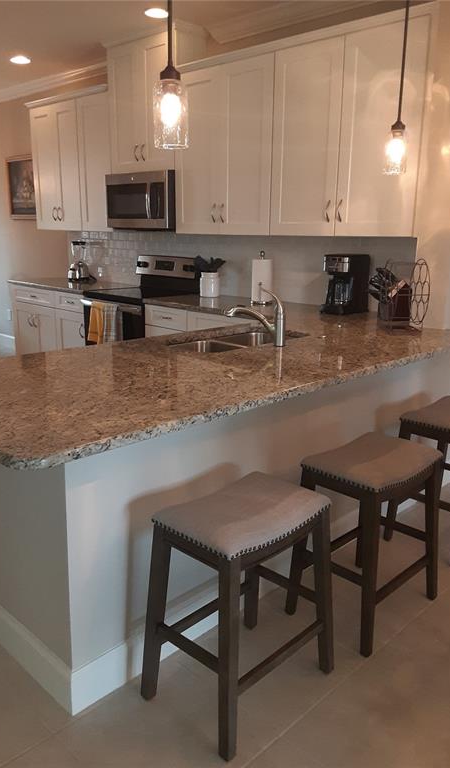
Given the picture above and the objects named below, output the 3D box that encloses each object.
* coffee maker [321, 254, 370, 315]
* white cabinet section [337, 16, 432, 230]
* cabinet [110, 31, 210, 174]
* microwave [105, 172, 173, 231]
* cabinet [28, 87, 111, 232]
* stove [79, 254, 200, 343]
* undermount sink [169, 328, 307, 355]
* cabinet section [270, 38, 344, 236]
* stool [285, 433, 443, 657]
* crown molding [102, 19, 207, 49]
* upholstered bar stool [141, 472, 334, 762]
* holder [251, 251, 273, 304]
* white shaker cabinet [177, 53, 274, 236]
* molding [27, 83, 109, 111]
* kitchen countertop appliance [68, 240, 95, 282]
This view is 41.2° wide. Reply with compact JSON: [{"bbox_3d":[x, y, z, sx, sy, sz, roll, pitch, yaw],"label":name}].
[{"bbox_3d":[0.747,-0.611,3.692,0.180,0.345,0.235,14,19,42],"label":"coffee maker"},{"bbox_3d":[0.954,-1.390,3.400,0.499,1.086,0.330,14,19,41],"label":"white cabinet section"},{"bbox_3d":[-0.513,-2.082,4.563,0.762,0.900,0.330,14,19,42],"label":"cabinet"},{"bbox_3d":[-0.545,-1.428,4.704,0.760,0.405,0.390,14,19,42],"label":"microwave"},{"bbox_3d":[-1.279,-1.949,5.379,1.265,1.132,0.359,14,19,42],"label":"cabinet"},{"bbox_3d":[-0.668,-0.431,4.939,0.761,1.190,0.690,14,20,42],"label":"stove"},{"bbox_3d":[0.060,-0.094,2.802,0.390,0.210,0.745,14,19,42],"label":"undermount sink"},{"bbox_3d":[0.592,-1.478,3.725,0.490,1.086,0.330,14,19,41],"label":"cabinet section"},{"bbox_3d":[0.535,0.545,2.257,0.363,0.630,0.503,14,19,42],"label":"stool"},{"bbox_3d":[-0.531,-2.560,4.482,0.905,0.075,0.384,14,19,42],"label":"crown molding"},{"bbox_3d":[0.055,0.644,1.824,0.355,0.614,0.495,14,19,42],"label":"upholstered bar stool"},{"bbox_3d":[0.259,-0.721,4.078,0.153,0.355,0.153,1,14,0],"label":"holder"},{"bbox_3d":[0.084,-1.583,4.144,0.904,1.068,0.331,14,19,42],"label":"white shaker cabinet"},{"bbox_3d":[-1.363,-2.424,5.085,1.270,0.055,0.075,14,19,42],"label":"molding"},{"bbox_3d":[-1.382,-1.166,5.716,0.190,0.365,0.190,14,19,42],"label":"kitchen countertop appliance"}]

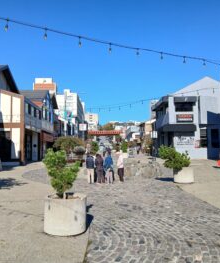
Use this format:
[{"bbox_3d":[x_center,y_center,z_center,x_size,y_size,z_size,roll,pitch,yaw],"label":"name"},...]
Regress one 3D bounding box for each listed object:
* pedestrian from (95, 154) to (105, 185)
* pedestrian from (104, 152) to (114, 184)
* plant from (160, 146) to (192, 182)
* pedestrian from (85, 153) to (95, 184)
[{"bbox_3d":[-0.511,1.896,13.568,0.480,1.550,0.330,-1,-5,-2],"label":"pedestrian"},{"bbox_3d":[-0.070,1.871,13.570,0.480,1.600,0.330,-1,-5,-2],"label":"pedestrian"},{"bbox_3d":[3.321,1.657,13.278,1.650,1.780,1.400,-1,-5,-2],"label":"plant"},{"bbox_3d":[-1.019,1.882,13.570,0.480,1.600,0.330,-1,-5,-2],"label":"pedestrian"}]

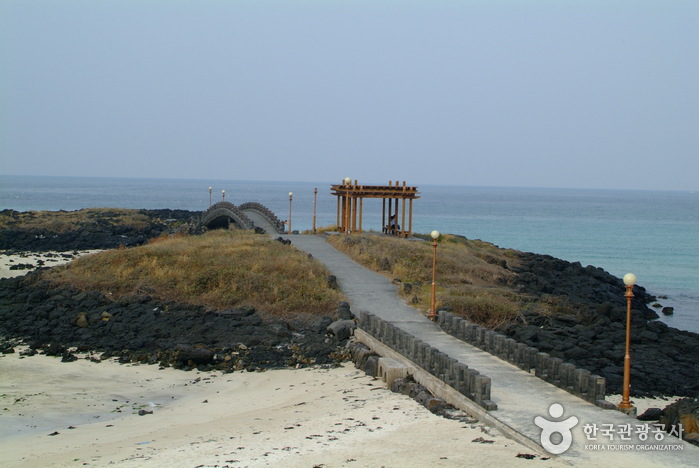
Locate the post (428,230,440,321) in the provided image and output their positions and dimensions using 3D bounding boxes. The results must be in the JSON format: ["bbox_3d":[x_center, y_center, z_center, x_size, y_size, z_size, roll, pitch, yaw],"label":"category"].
[{"bbox_3d":[3.893,1.896,60.400,0.450,4.120,0.450,1,2,0],"label":"post"}]

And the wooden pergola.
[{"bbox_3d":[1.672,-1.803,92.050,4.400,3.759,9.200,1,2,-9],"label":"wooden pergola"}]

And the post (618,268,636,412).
[{"bbox_3d":[8.104,3.181,38.400,0.450,4.120,0.450,1,2,0],"label":"post"}]

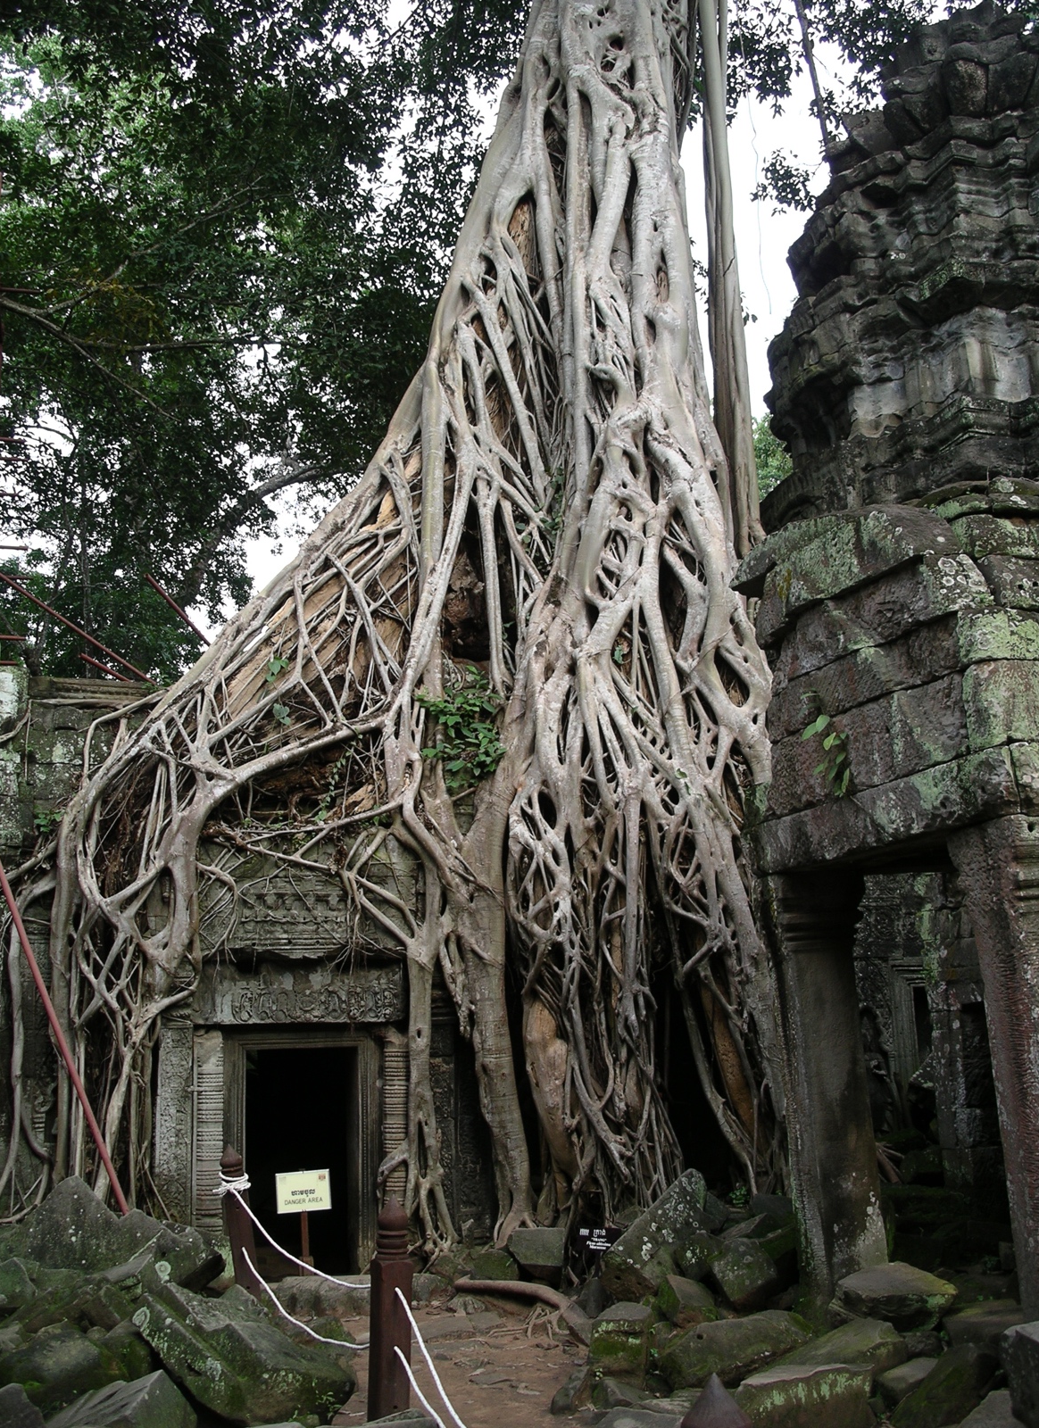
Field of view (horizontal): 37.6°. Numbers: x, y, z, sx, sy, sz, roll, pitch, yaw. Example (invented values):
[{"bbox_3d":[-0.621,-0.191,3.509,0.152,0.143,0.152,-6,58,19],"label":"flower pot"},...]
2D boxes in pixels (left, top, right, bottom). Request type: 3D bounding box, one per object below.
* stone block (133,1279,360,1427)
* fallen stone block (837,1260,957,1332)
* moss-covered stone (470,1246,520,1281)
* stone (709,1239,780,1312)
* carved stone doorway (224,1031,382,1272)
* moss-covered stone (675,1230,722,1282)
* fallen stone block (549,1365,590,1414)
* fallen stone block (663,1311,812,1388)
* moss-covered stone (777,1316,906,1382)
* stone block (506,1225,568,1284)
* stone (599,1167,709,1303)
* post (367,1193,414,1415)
[{"bbox_3d":[-1.302,3.023,7.200,0.800,0.500,0.720,5,-14,-24],"label":"stone block"},{"bbox_3d":[1.992,3.068,8.050,0.570,0.280,0.460,0,-12,0],"label":"fallen stone block"},{"bbox_3d":[-0.171,3.744,10.400,0.310,0.210,0.270,0,-12,0],"label":"moss-covered stone"},{"bbox_3d":[1.296,3.238,8.800,0.330,0.360,0.300,4,-13,-20],"label":"stone"},{"bbox_3d":[-1.666,3.345,11.721,1.160,1.800,0.400,1,-12,-11],"label":"carved stone doorway"},{"bbox_3d":[1.155,3.494,9.787,0.270,0.310,0.300,3,-13,-20],"label":"moss-covered stone"},{"bbox_3d":[0.239,3.192,7.200,0.130,0.170,0.290,-4,-13,15],"label":"fallen stone block"},{"bbox_3d":[1.082,3.167,7.608,0.660,0.280,0.380,3,2,-20],"label":"fallen stone block"},{"bbox_3d":[1.544,3.054,7.323,0.570,0.240,0.420,-4,-2,15],"label":"moss-covered stone"},{"bbox_3d":[0.123,3.857,10.891,0.400,0.380,0.340,-3,-12,8],"label":"stone block"},{"bbox_3d":[0.940,3.426,10.007,0.340,0.260,0.800,24,50,40],"label":"stone"},{"bbox_3d":[-0.582,2.678,6.838,0.148,0.990,0.148,3,-13,-18],"label":"post"}]

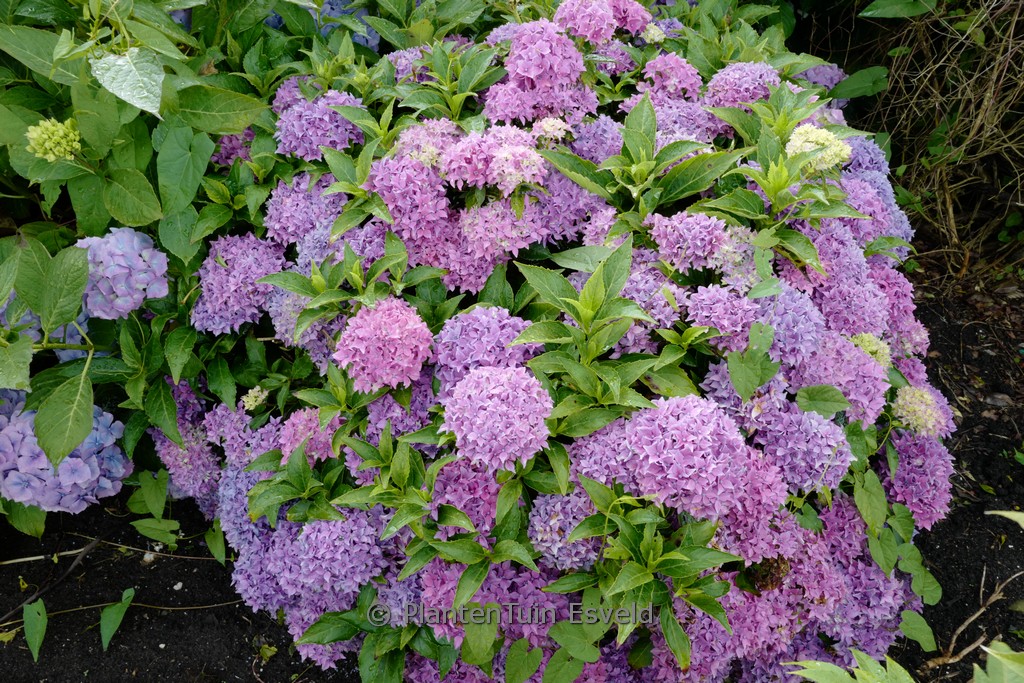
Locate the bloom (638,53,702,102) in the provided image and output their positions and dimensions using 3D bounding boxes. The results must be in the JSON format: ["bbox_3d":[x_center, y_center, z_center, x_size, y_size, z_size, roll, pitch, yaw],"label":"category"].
[{"bbox_3d":[0.350,-0.583,1.760,0.135,0.110,0.130,0,35,0],"label":"bloom"}]

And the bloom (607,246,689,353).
[{"bbox_3d":[0.218,-0.063,1.280,0.140,0.140,0.140,0,37,0],"label":"bloom"}]

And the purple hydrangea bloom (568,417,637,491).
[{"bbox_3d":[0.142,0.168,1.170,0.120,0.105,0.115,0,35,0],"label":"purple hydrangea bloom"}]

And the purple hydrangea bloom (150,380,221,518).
[{"bbox_3d":[-0.593,0.197,1.450,0.140,0.200,0.150,0,36,0],"label":"purple hydrangea bloom"}]

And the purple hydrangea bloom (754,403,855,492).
[{"bbox_3d":[0.430,0.156,1.170,0.150,0.130,0.145,0,37,0],"label":"purple hydrangea bloom"}]

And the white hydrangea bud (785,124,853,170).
[{"bbox_3d":[0.600,-0.380,1.560,0.130,0.075,0.115,0,36,0],"label":"white hydrangea bud"}]

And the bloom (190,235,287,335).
[{"bbox_3d":[-0.474,-0.099,1.380,0.155,0.145,0.150,0,35,0],"label":"bloom"}]

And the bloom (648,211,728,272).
[{"bbox_3d":[0.332,-0.188,1.500,0.150,0.115,0.140,0,36,0],"label":"bloom"}]

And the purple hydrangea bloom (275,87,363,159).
[{"bbox_3d":[-0.382,-0.430,1.580,0.165,0.130,0.150,0,35,0],"label":"purple hydrangea bloom"}]

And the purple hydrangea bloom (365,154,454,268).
[{"bbox_3d":[-0.183,-0.232,1.420,0.155,0.160,0.150,0,35,0],"label":"purple hydrangea bloom"}]

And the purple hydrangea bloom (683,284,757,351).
[{"bbox_3d":[0.335,-0.037,1.280,0.118,0.100,0.115,0,35,0],"label":"purple hydrangea bloom"}]

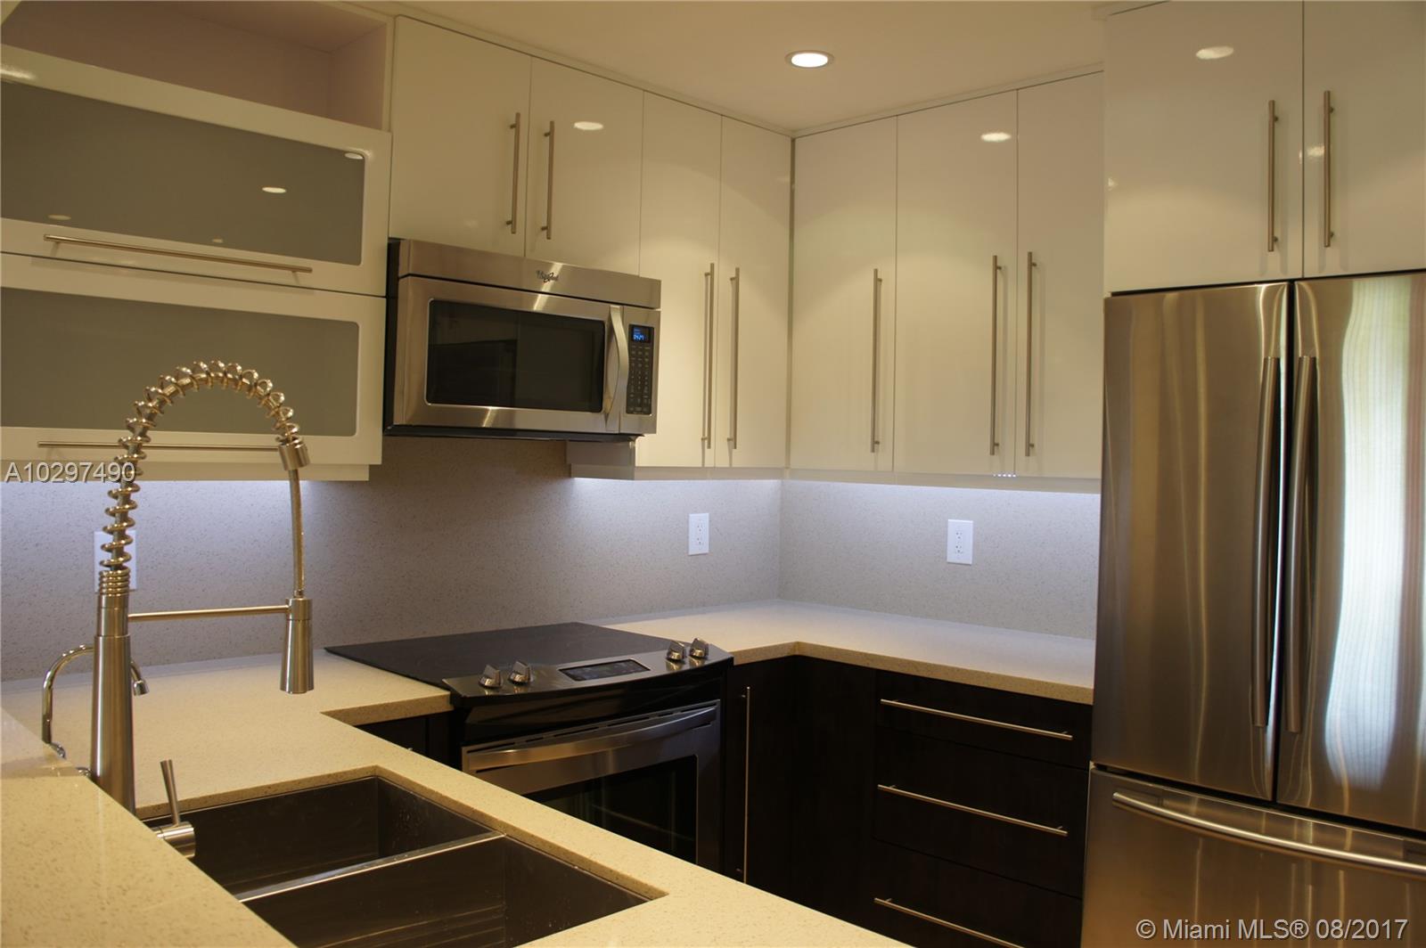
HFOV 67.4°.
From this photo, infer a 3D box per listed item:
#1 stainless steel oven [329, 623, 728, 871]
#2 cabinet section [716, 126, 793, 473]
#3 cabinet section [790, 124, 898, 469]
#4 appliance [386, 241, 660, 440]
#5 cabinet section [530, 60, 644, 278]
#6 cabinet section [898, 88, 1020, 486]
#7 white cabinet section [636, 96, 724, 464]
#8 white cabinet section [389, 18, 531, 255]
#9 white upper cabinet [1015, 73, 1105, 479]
[{"bbox_3d":[-0.460,0.885,2.654,0.760,0.923,0.655,0,1,-43],"label":"stainless steel oven"},{"bbox_3d":[0.025,-0.548,3.449,0.335,1.057,0.337,0,1,-45],"label":"cabinet section"},{"bbox_3d":[0.516,-0.539,3.425,0.337,1.057,0.397,0,1,-45],"label":"cabinet section"},{"bbox_3d":[-0.542,-0.302,2.746,0.757,0.422,0.395,0,1,-43],"label":"appliance"},{"bbox_3d":[-0.448,-0.817,2.973,0.381,0.522,0.337,0,1,-45],"label":"cabinet section"},{"bbox_3d":[0.796,-0.529,3.141,0.337,1.057,0.401,0,1,-45],"label":"cabinet section"},{"bbox_3d":[-0.206,-0.549,3.221,0.313,1.057,0.337,0,1,-45],"label":"white cabinet section"},{"bbox_3d":[-0.719,-0.818,2.706,0.381,0.522,0.337,0,1,-45],"label":"white cabinet section"},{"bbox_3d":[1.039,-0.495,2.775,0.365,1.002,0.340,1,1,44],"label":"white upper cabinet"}]

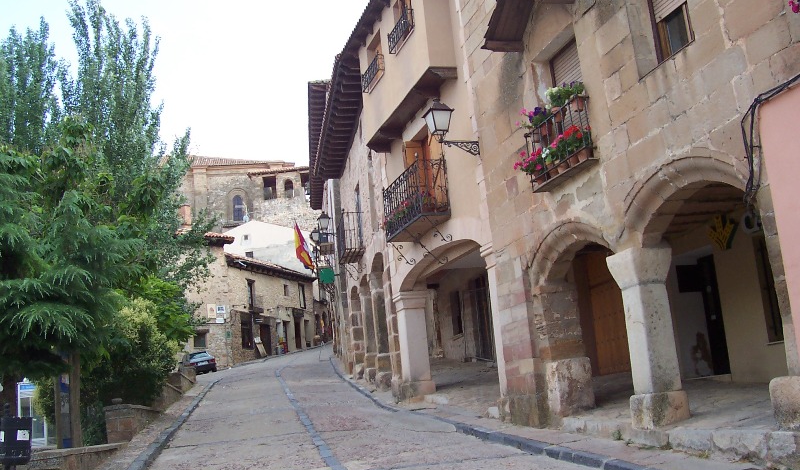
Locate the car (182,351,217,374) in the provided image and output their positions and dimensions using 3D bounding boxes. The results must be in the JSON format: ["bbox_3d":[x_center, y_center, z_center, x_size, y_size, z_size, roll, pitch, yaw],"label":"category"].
[{"bbox_3d":[-12.347,7.718,50.947,1.680,1.390,4.200,-6,-10,-27],"label":"car"}]

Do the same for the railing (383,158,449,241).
[{"bbox_3d":[0.349,-0.717,18.622,0.677,1.239,2.565,-1,-12,-17],"label":"railing"}]

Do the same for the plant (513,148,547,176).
[{"bbox_3d":[2.033,-1.146,13.421,0.380,0.440,0.420,-1,-12,-17],"label":"plant"}]

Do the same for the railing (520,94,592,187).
[{"bbox_3d":[2.401,-1.308,12.628,0.246,0.949,1.731,-1,-12,-17],"label":"railing"}]

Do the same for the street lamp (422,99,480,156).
[{"bbox_3d":[0.992,-2.008,15.904,0.988,1.081,0.448,-1,-12,-17],"label":"street lamp"}]

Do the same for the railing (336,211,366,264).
[{"bbox_3d":[-1.470,0.092,26.070,0.631,1.180,1.850,-3,-12,-11],"label":"railing"}]

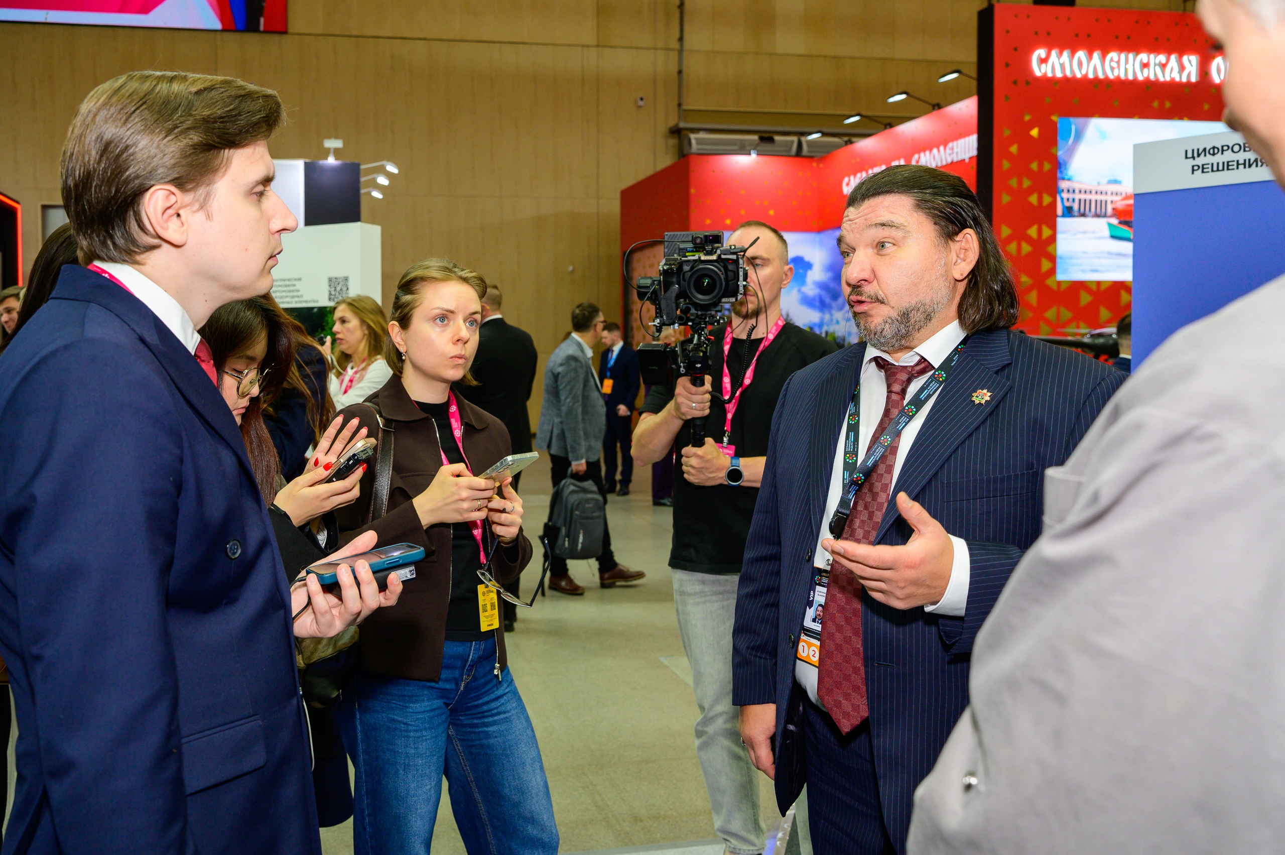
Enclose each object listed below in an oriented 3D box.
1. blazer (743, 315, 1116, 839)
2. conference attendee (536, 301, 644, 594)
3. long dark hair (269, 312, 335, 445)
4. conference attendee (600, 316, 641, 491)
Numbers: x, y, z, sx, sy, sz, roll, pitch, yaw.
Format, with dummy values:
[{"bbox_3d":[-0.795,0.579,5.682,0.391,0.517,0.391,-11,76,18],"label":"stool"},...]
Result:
[{"bbox_3d":[0.433,0.233,1.520,0.580,0.760,0.420,3,5,43],"label":"blazer"},{"bbox_3d":[-0.343,0.139,6.150,0.580,1.760,0.520,-2,4,-25],"label":"conference attendee"},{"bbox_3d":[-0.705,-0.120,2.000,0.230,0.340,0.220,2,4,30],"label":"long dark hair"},{"bbox_3d":[-0.238,-0.197,10.300,0.500,1.780,0.320,2,4,30],"label":"conference attendee"}]

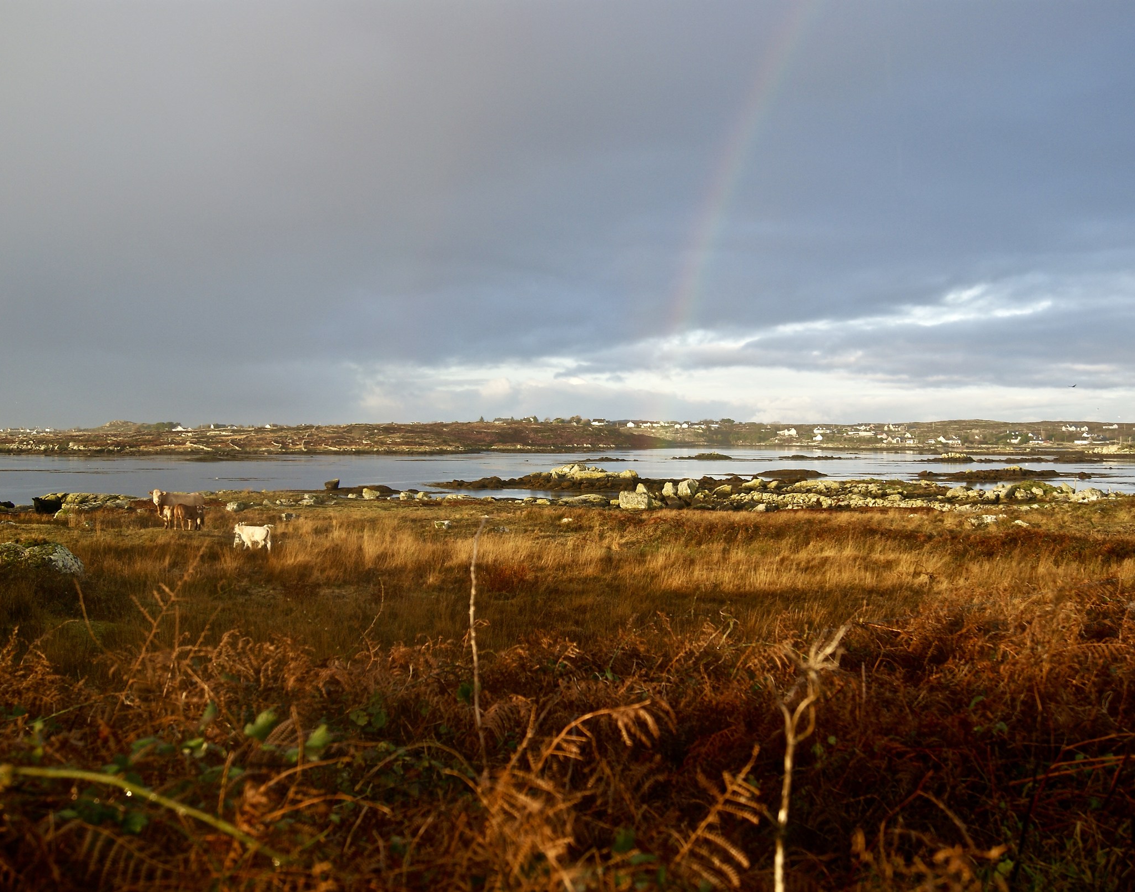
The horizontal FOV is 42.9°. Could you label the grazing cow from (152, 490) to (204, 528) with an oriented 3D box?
[{"bbox_3d":[-15.336,2.504,57.000,2.100,1.480,0.680,0,0,-30],"label":"grazing cow"}]

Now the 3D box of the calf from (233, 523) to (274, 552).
[{"bbox_3d":[-10.442,3.041,48.000,1.300,0.990,0.420,0,0,-10],"label":"calf"}]

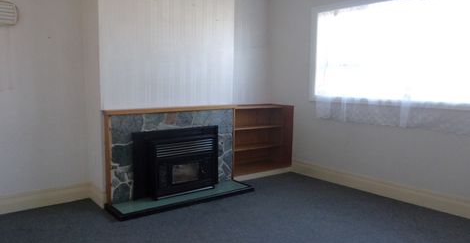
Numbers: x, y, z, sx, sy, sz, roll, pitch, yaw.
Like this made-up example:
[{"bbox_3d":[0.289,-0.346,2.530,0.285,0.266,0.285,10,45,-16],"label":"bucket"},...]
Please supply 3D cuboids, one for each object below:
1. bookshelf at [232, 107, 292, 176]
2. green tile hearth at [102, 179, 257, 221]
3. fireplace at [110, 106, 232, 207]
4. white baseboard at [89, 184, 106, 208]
[{"bbox_3d":[0.260,0.231,4.657,1.062,0.904,0.408,-4,8,-38],"label":"bookshelf"},{"bbox_3d":[-0.520,0.802,3.576,1.524,0.048,0.426,-4,8,-38],"label":"green tile hearth"},{"bbox_3d":[-0.597,0.317,3.662,1.524,0.920,0.252,-4,8,-38],"label":"fireplace"},{"bbox_3d":[-1.383,0.738,3.405,0.024,0.180,0.420,-4,8,-38],"label":"white baseboard"}]

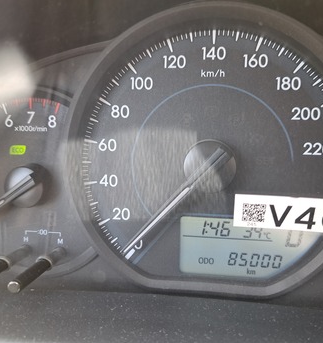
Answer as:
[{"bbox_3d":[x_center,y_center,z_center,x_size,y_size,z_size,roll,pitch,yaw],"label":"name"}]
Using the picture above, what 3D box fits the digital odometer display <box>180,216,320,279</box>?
[{"bbox_3d":[0.043,0.038,0.155,0.067,0.028,0.006,2,4,7],"label":"digital odometer display"}]

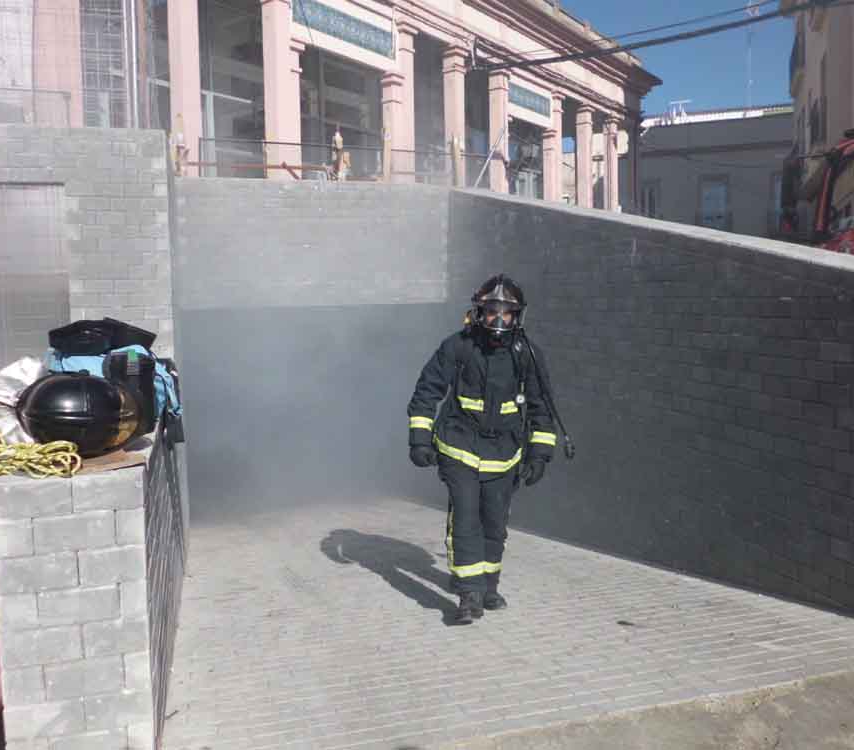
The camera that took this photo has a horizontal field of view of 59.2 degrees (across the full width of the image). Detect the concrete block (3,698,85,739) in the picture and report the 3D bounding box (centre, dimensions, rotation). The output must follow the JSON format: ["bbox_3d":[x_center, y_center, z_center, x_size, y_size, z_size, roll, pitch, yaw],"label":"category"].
[{"bbox_3d":[-1.019,0.909,2.032,0.194,0.096,0.100,-2,4,-14],"label":"concrete block"}]

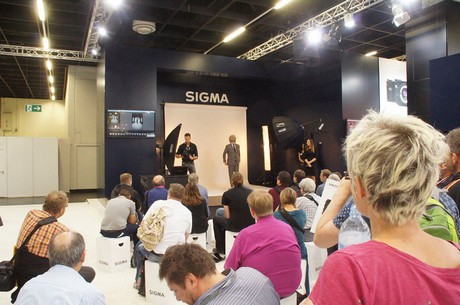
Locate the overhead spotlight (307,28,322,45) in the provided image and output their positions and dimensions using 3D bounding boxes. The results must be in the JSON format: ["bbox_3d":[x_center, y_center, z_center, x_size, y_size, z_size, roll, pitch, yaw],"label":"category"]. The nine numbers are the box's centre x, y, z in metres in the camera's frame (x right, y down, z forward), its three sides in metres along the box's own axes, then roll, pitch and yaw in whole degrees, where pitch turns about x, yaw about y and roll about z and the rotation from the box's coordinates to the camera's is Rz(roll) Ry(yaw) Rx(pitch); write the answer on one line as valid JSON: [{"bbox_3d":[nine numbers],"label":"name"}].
[{"bbox_3d":[2.159,-2.956,8.800,0.380,0.400,0.400,-1,36,14],"label":"overhead spotlight"}]

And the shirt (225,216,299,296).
[{"bbox_3d":[0.265,0.803,2.850,0.600,0.630,0.420,-1,1,-9],"label":"shirt"}]

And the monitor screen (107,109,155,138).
[{"bbox_3d":[-3.500,-1.017,12.200,1.620,0.940,0.080,-1,0,-26],"label":"monitor screen"}]

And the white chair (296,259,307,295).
[{"bbox_3d":[0.693,1.333,3.850,0.300,0.440,0.300,-1,1,0],"label":"white chair"}]

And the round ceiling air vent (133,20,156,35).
[{"bbox_3d":[-2.490,-3.615,10.050,0.600,0.210,0.600,-1,0,-26],"label":"round ceiling air vent"}]

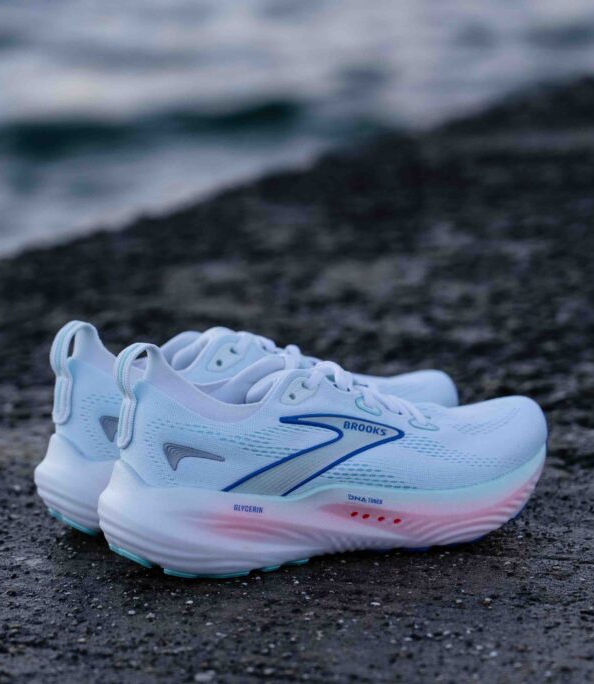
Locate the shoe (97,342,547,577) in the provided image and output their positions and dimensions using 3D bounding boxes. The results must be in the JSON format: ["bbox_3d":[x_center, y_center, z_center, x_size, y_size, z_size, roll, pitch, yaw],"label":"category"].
[{"bbox_3d":[0.020,0.055,1.719,0.281,0.128,0.105,-4,10,-25],"label":"shoe"}]

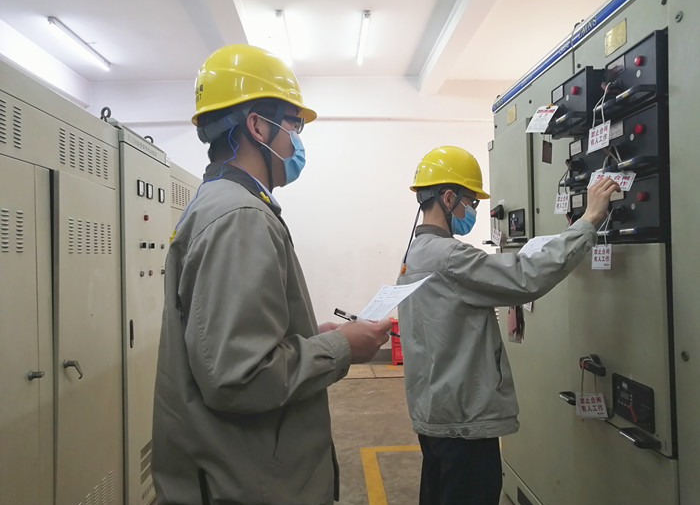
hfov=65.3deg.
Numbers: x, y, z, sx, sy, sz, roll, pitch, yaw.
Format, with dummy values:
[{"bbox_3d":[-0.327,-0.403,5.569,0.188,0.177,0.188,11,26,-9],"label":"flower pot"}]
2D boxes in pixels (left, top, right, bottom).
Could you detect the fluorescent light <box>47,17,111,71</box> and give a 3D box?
[{"bbox_3d":[-2.598,-2.011,5.325,0.060,0.075,1.220,-1,0,-2],"label":"fluorescent light"}]

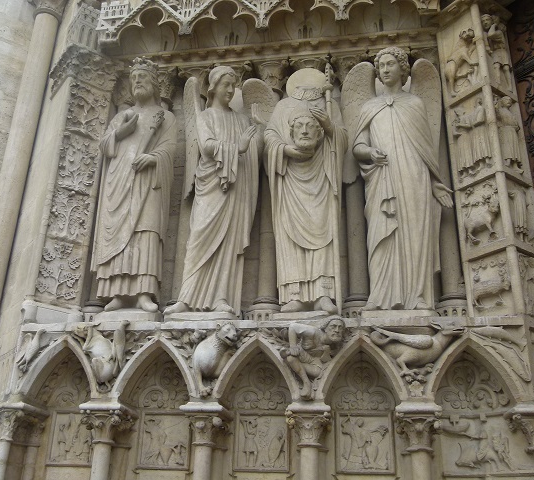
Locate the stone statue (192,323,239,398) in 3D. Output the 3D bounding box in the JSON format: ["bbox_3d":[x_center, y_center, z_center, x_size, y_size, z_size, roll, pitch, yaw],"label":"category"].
[{"bbox_3d":[-0.335,0.782,3.864,0.330,0.480,0.300,6,-23,-10],"label":"stone statue"}]

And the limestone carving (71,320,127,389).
[{"bbox_3d":[-1.203,0.820,4.267,0.400,0.492,0.240,-2,-23,9],"label":"limestone carving"}]

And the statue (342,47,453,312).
[{"bbox_3d":[1.077,-0.577,4.790,0.768,2.441,0.550,-2,-23,9],"label":"statue"}]

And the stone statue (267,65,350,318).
[{"bbox_3d":[0.322,-0.474,4.878,0.694,2.358,0.530,-2,-23,9],"label":"stone statue"}]

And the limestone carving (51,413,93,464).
[{"bbox_3d":[-1.380,1.418,4.235,0.337,0.358,0.070,-2,-23,8],"label":"limestone carving"}]

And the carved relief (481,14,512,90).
[{"bbox_3d":[1.943,-1.594,4.977,0.329,0.826,0.130,17,-27,-32],"label":"carved relief"}]

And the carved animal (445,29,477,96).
[{"bbox_3d":[1.477,-1.343,4.522,0.120,0.502,0.297,16,-27,-31],"label":"carved animal"}]

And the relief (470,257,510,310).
[{"bbox_3d":[1.588,0.310,4.196,0.120,0.385,0.300,16,-27,-32],"label":"relief"}]

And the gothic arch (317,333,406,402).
[{"bbox_3d":[0.606,0.844,3.816,0.539,0.434,0.280,-2,-23,8],"label":"gothic arch"}]

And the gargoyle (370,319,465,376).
[{"bbox_3d":[1.010,0.721,3.983,0.630,0.353,0.220,-2,-23,8],"label":"gargoyle"}]

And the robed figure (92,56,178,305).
[{"bbox_3d":[-1.035,-0.525,4.819,0.620,2.380,0.480,-3,-23,10],"label":"robed figure"}]

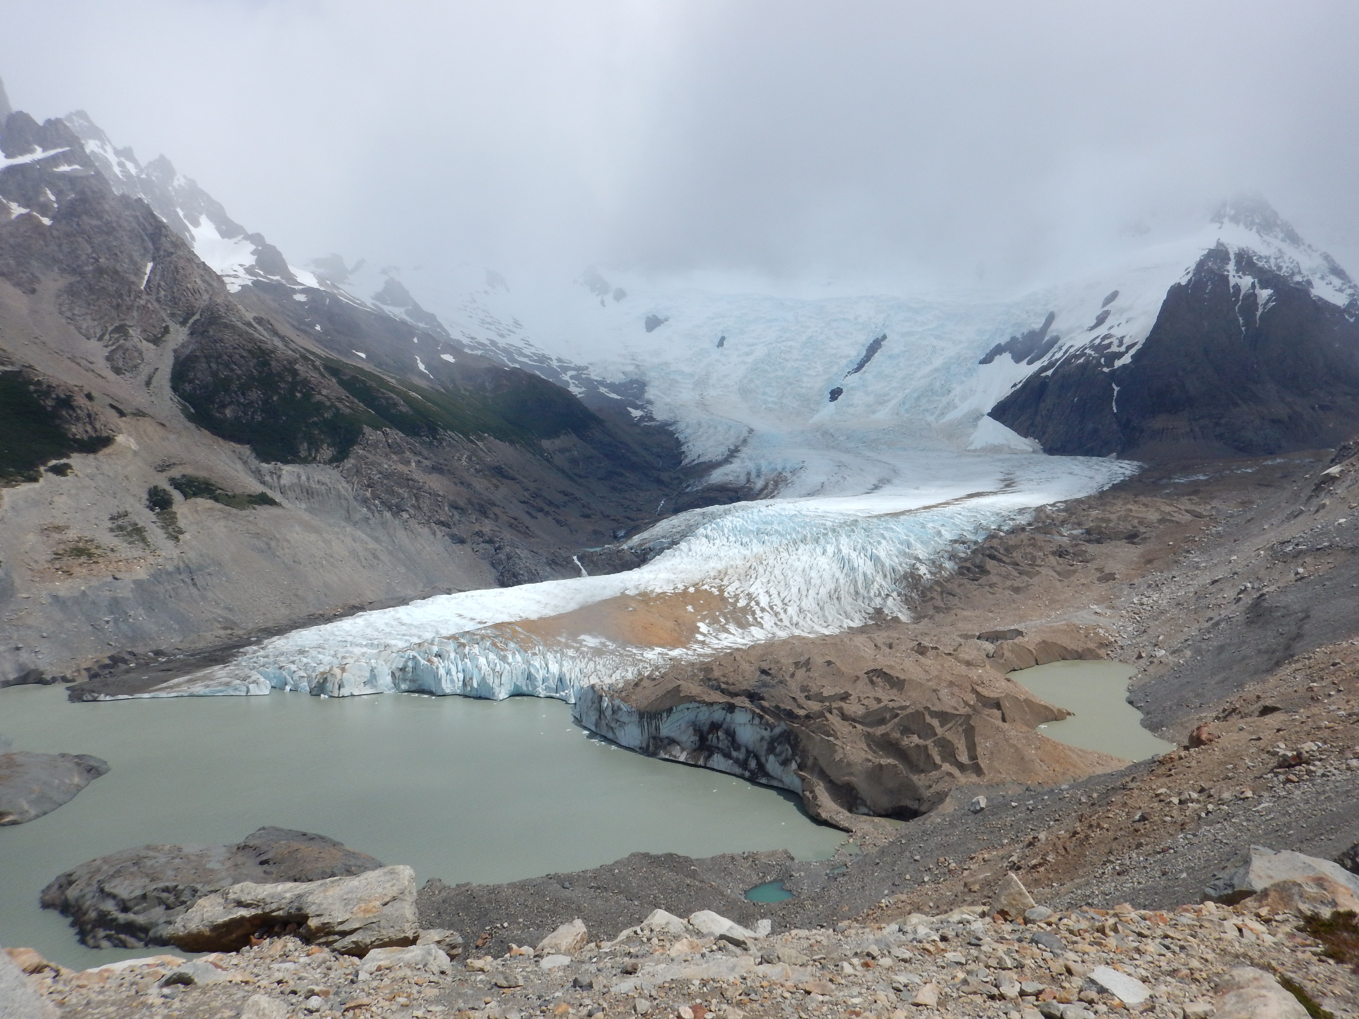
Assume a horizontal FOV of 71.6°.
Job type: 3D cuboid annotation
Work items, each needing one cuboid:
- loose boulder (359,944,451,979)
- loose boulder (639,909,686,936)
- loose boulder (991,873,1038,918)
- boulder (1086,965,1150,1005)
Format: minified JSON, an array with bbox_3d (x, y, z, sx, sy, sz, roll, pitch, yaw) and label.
[{"bbox_3d":[-1.713,2.828,5.900,0.560,0.180,0.310,0,3,0],"label":"loose boulder"},{"bbox_3d":[-0.109,2.894,6.600,0.340,0.160,0.240,0,3,0],"label":"loose boulder"},{"bbox_3d":[2.415,2.782,6.800,0.330,0.290,0.170,0,3,-9],"label":"loose boulder"},{"bbox_3d":[2.228,2.417,4.800,0.180,0.100,0.340,-3,4,-45],"label":"boulder"}]

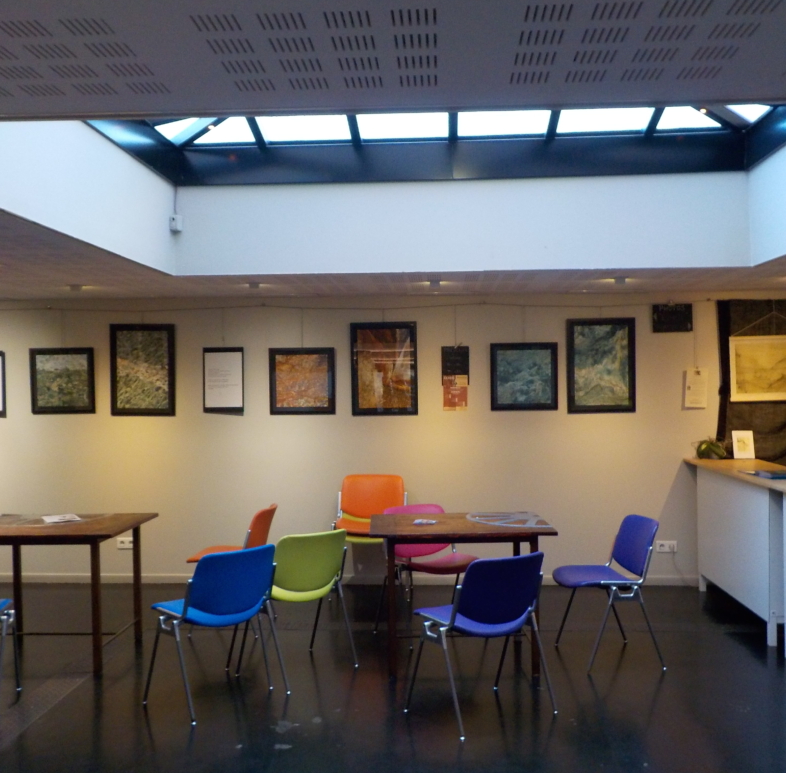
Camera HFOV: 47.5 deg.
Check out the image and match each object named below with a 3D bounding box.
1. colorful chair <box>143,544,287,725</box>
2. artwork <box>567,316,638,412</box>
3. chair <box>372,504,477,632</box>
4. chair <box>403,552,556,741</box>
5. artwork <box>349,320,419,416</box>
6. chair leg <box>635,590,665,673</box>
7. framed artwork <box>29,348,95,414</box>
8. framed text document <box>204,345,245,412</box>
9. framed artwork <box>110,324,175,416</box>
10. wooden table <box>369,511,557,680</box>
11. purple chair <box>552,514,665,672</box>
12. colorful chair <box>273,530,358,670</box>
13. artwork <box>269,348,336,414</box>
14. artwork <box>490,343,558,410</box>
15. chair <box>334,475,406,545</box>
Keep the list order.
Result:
[{"bbox_3d":[-0.863,1.143,4.352,0.506,0.750,0.560,-1,0,44],"label":"colorful chair"},{"bbox_3d":[1.579,-0.155,6.757,0.508,0.712,0.030,-1,0,3],"label":"artwork"},{"bbox_3d":[0.231,1.133,5.449,0.560,0.750,0.506,-1,0,-31],"label":"chair"},{"bbox_3d":[0.399,1.131,4.136,0.560,0.750,0.506,-1,0,-34],"label":"chair"},{"bbox_3d":[-0.065,-0.132,6.854,0.504,0.709,0.030,-1,0,3],"label":"artwork"},{"bbox_3d":[1.363,1.281,4.717,0.035,0.463,0.030,-19,-1,-7],"label":"chair leg"},{"bbox_3d":[-2.589,-0.040,7.005,0.508,0.515,0.030,-1,0,3],"label":"framed artwork"},{"bbox_3d":[-1.294,-0.048,6.826,0.312,0.499,0.025,-1,0,4],"label":"framed text document"},{"bbox_3d":[-1.949,-0.126,6.966,0.509,0.713,0.030,-1,0,3],"label":"framed artwork"},{"bbox_3d":[0.369,1.131,4.965,0.975,0.750,0.745,-1,0,-1],"label":"wooden table"},{"bbox_3d":[1.185,1.124,4.959,0.506,0.750,0.560,-1,0,-7],"label":"purple chair"},{"bbox_3d":[-0.566,1.166,4.901,0.560,0.765,0.570,-1,1,-41],"label":"colorful chair"},{"bbox_3d":[-0.697,-0.038,6.893,0.506,0.512,0.030,-1,0,3],"label":"artwork"},{"bbox_3d":[0.990,-0.071,6.709,0.500,0.504,0.030,-1,0,3],"label":"artwork"},{"bbox_3d":[-0.166,1.089,6.591,0.560,0.785,0.570,-1,0,3],"label":"chair"}]

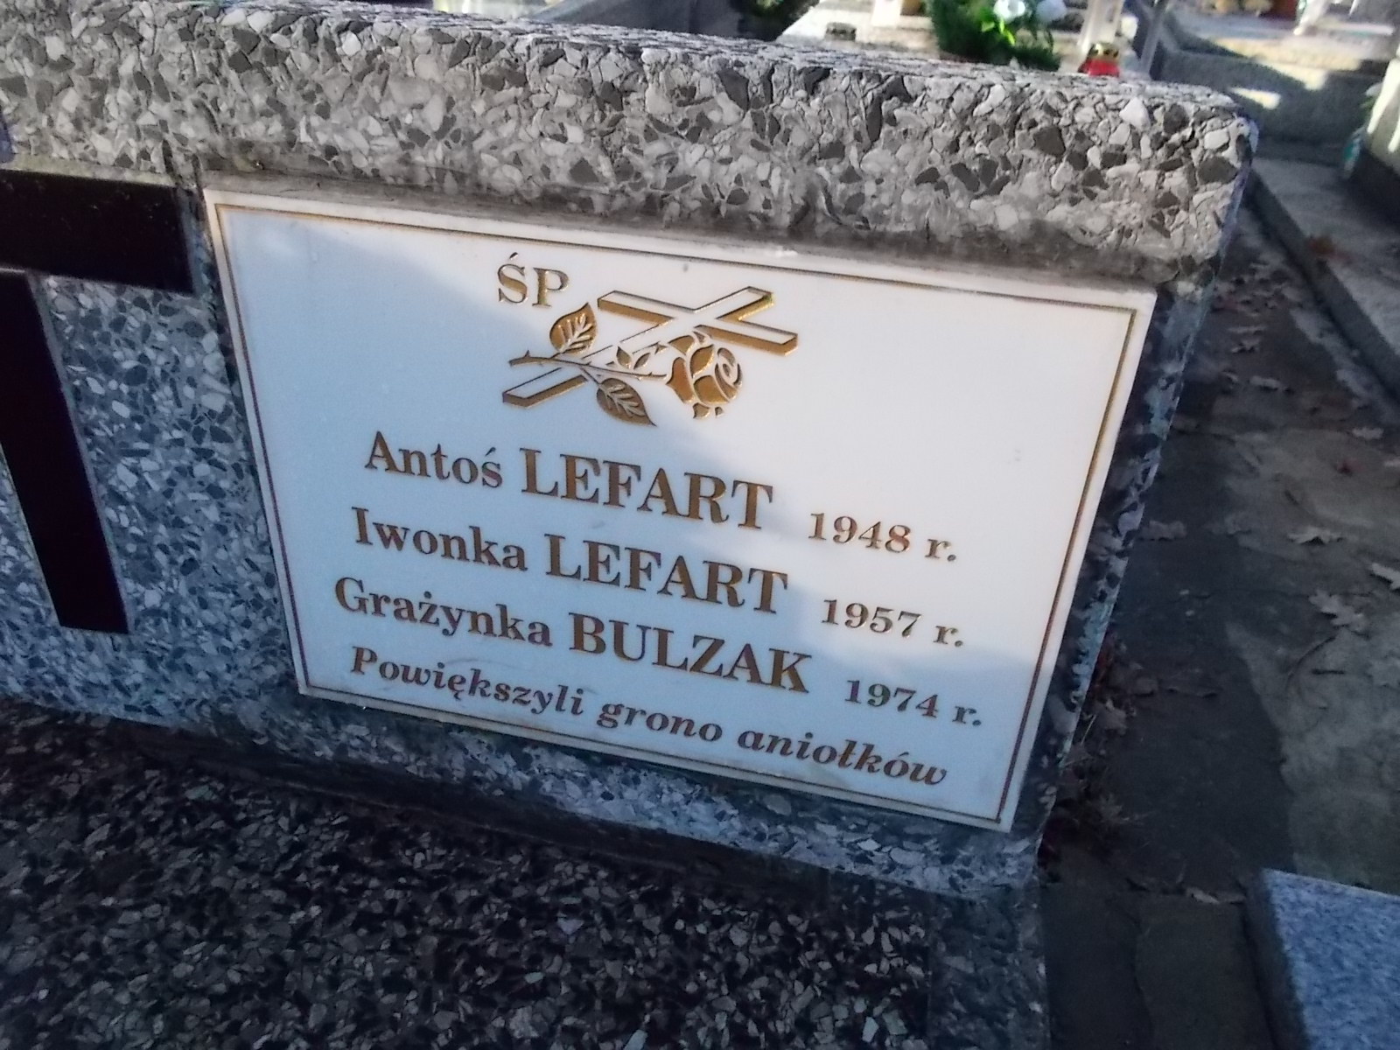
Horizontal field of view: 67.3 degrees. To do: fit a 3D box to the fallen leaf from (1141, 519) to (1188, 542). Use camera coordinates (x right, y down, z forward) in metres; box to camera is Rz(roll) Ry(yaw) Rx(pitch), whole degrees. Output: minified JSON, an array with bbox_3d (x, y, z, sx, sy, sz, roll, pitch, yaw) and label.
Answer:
[{"bbox_3d":[0.666,0.009,1.515,0.072,0.015,0.040,14,34,18],"label":"fallen leaf"}]

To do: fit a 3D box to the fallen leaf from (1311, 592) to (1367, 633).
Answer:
[{"bbox_3d":[0.829,0.112,1.364,0.040,0.016,0.076,-15,37,-26],"label":"fallen leaf"}]

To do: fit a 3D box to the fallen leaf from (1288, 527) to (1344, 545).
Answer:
[{"bbox_3d":[0.890,0.016,1.520,0.078,0.016,0.040,9,33,9],"label":"fallen leaf"}]

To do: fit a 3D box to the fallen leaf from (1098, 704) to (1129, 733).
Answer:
[{"bbox_3d":[0.457,0.214,1.162,0.034,0.020,0.040,21,37,26],"label":"fallen leaf"}]

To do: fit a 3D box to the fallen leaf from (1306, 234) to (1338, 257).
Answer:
[{"bbox_3d":[1.454,-0.653,2.463,0.068,0.038,0.050,9,33,9],"label":"fallen leaf"}]

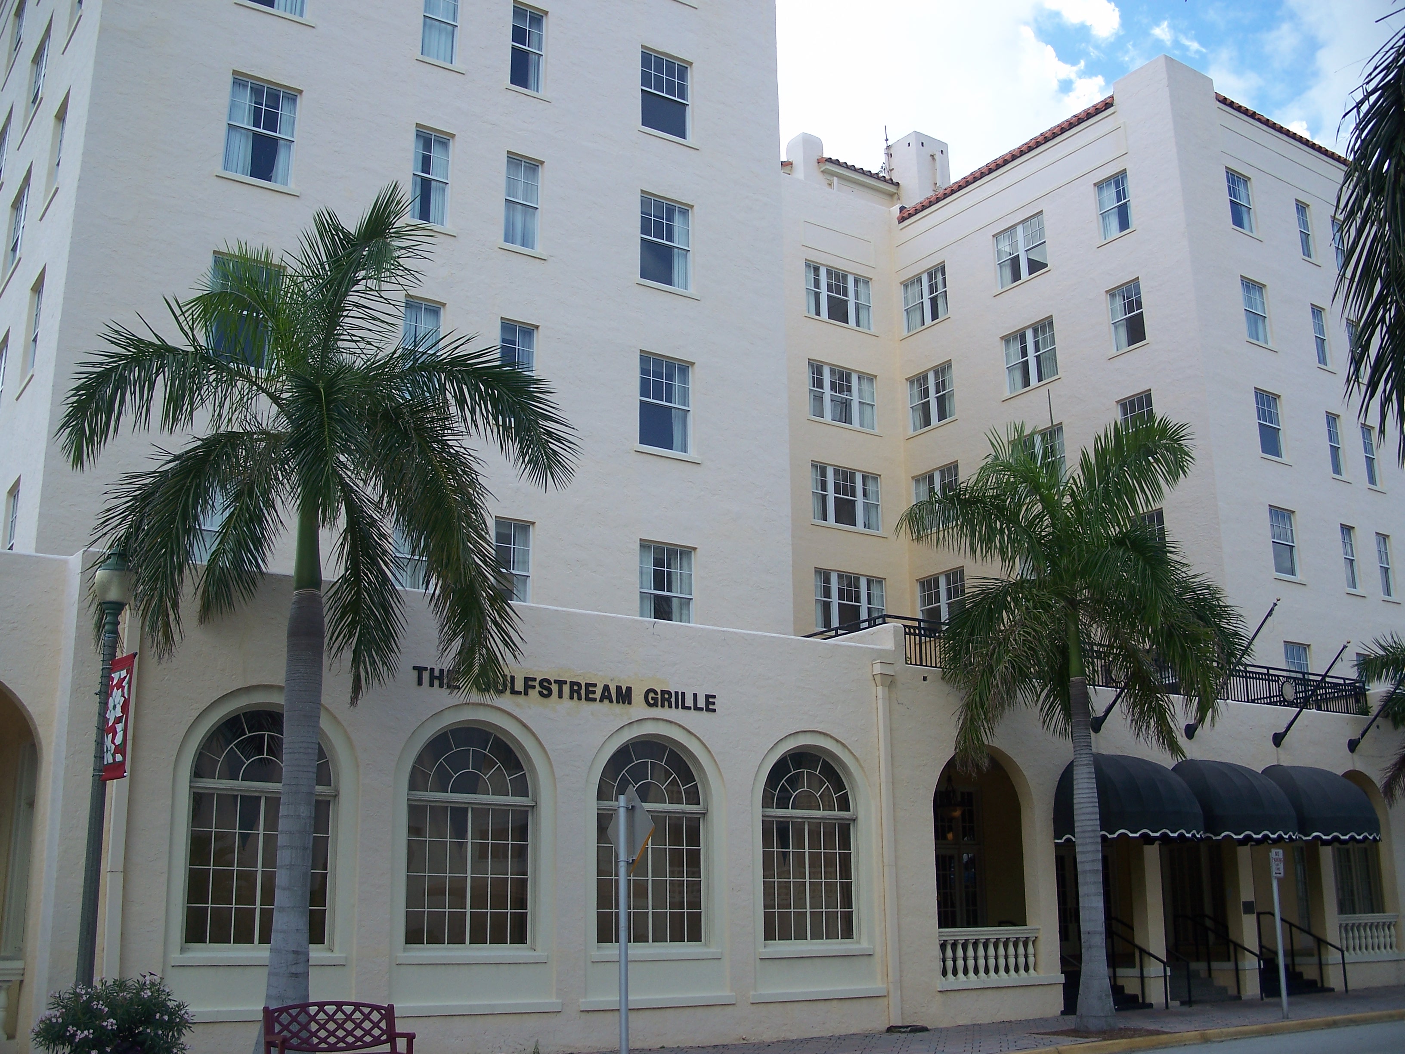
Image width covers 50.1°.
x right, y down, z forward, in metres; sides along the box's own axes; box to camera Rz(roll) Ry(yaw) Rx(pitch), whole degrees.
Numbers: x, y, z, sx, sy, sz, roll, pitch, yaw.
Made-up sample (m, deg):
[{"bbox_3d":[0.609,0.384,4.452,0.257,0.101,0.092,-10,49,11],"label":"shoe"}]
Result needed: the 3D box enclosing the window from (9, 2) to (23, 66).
[{"bbox_3d":[-14.822,-10.693,32.799,0.120,1.679,2.044,9,-18,-33],"label":"window"}]

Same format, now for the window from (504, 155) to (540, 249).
[{"bbox_3d":[-3.331,-5.963,27.678,0.740,1.820,0.150,10,-18,-33],"label":"window"}]

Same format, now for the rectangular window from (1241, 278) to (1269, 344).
[{"bbox_3d":[15.190,-5.907,41.334,1.190,1.820,0.150,10,-18,-33],"label":"rectangular window"}]

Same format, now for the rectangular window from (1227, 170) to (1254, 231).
[{"bbox_3d":[14.434,-8.678,40.436,1.137,1.679,0.120,9,-18,-33],"label":"rectangular window"}]

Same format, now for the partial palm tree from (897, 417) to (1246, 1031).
[{"bbox_3d":[5.799,2.892,23.366,5.000,9.500,5.000,-4,-15,13],"label":"partial palm tree"}]

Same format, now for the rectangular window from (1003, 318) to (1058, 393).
[{"bbox_3d":[9.387,-4.862,42.789,0.120,1.679,2.022,9,-18,-33],"label":"rectangular window"}]

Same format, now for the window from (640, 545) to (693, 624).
[{"bbox_3d":[-0.624,1.162,25.856,1.149,1.740,0.150,9,-18,-34],"label":"window"}]

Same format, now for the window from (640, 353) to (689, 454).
[{"bbox_3d":[-0.709,-2.321,28.102,1.120,1.780,0.150,10,-19,-34],"label":"window"}]

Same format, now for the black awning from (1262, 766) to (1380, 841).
[{"bbox_3d":[12.458,5.558,30.434,2.500,1.700,1.800,10,-18,-33],"label":"black awning"}]

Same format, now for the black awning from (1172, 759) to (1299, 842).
[{"bbox_3d":[9.680,5.008,27.672,2.429,1.638,1.520,9,-18,-33],"label":"black awning"}]

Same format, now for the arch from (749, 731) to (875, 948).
[{"bbox_3d":[1.674,4.766,23.070,2.410,3.275,0.300,9,-18,-33],"label":"arch"}]

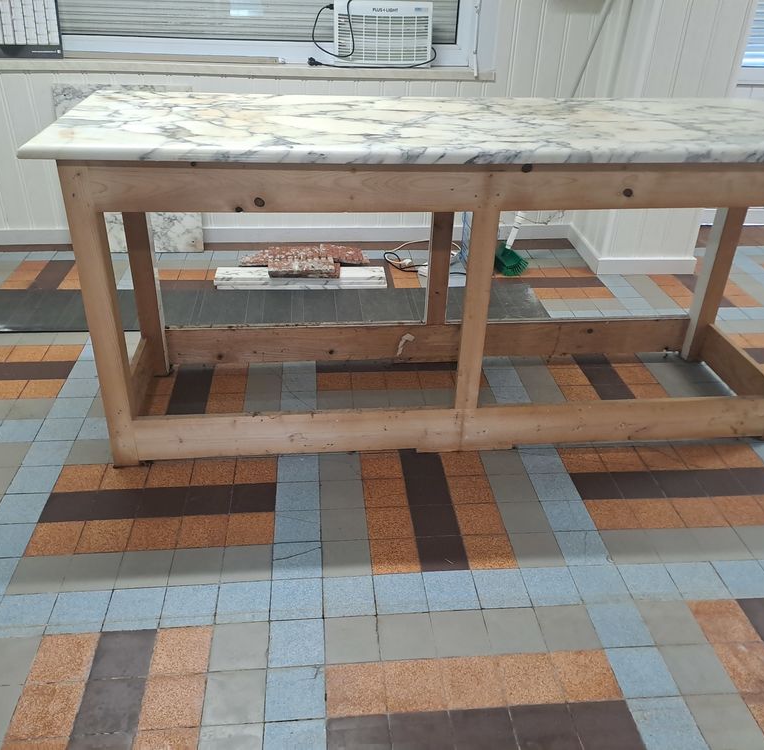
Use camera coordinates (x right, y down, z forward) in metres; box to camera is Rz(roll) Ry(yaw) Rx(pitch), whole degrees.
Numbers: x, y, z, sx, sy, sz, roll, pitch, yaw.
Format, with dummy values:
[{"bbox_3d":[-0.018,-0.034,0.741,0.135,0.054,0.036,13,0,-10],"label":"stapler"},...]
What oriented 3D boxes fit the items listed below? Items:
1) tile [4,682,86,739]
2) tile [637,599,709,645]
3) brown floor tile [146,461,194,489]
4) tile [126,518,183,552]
[{"bbox_3d":[-0.654,0.658,1.412,0.120,0.010,0.120,-1,30,-5],"label":"tile"},{"bbox_3d":[0.655,0.565,1.635,0.119,0.012,0.119,-1,31,-5],"label":"tile"},{"bbox_3d":[-0.680,0.323,2.319,0.137,0.012,0.137,-1,31,-5],"label":"brown floor tile"},{"bbox_3d":[-0.684,0.482,2.175,0.142,0.012,0.142,-1,31,-5],"label":"tile"}]

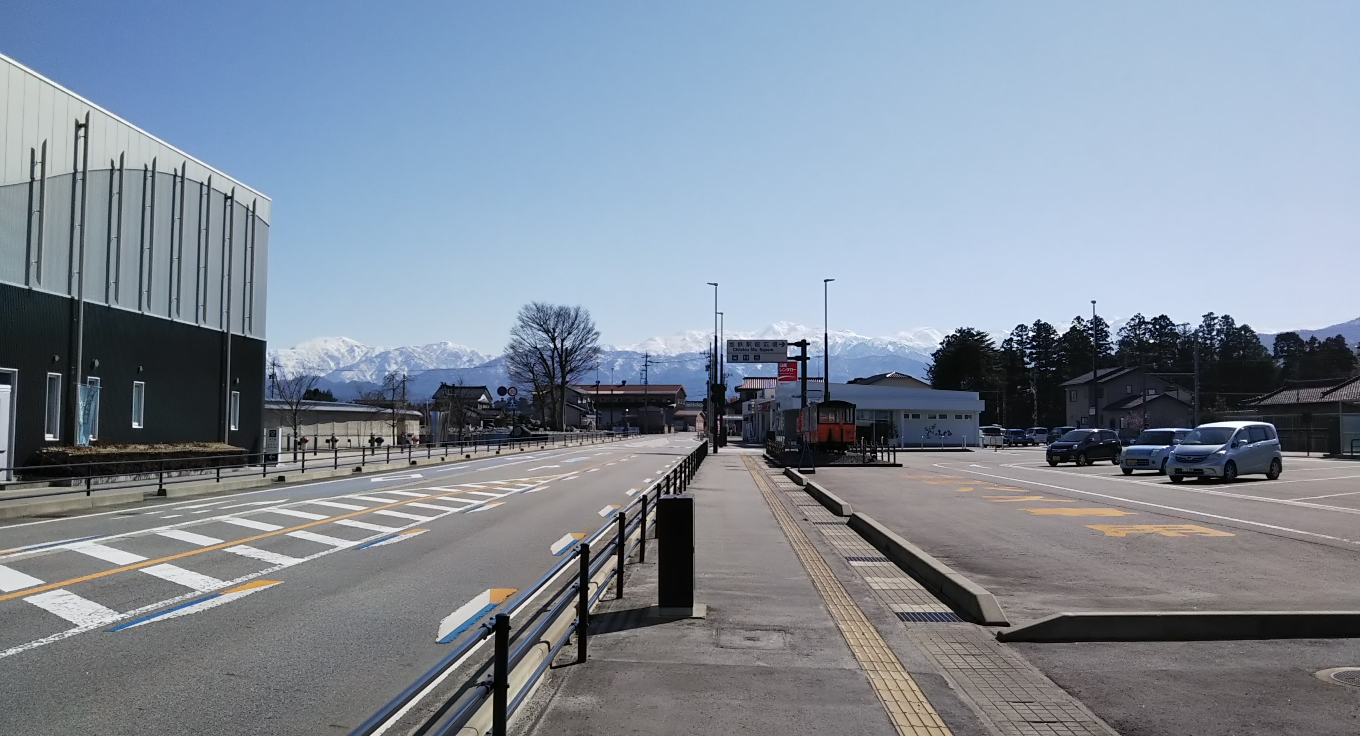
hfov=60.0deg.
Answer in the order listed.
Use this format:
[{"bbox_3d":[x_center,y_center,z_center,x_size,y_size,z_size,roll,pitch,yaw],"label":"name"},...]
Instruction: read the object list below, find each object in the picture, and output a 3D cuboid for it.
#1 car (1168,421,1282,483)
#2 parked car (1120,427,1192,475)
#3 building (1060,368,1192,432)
[{"bbox_3d":[16.000,2.460,34.700,4.220,1.730,1.700,3,-5,-40],"label":"car"},{"bbox_3d":[16.400,2.800,39.800,3.450,1.550,1.500,3,-5,-40],"label":"parked car"},{"bbox_3d":[44.000,3.777,115.000,9.300,7.500,13.500,0,-3,0],"label":"building"}]

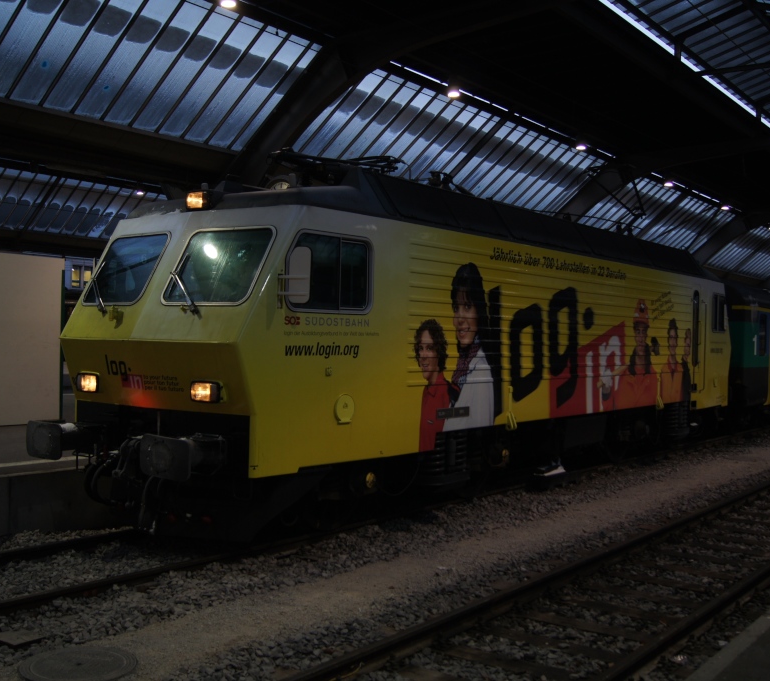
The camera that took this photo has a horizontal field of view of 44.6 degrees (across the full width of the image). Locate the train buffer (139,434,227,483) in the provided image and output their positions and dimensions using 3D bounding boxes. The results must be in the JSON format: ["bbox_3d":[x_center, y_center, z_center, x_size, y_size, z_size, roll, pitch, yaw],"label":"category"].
[{"bbox_3d":[-1.707,1.010,8.269,0.609,0.365,0.609,1,0,37],"label":"train buffer"}]

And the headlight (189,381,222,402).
[{"bbox_3d":[-1.581,0.465,8.454,0.370,0.203,0.101,1,0,37],"label":"headlight"}]

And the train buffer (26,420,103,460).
[{"bbox_3d":[-3.128,0.976,9.335,0.609,0.365,0.609,1,0,37],"label":"train buffer"}]

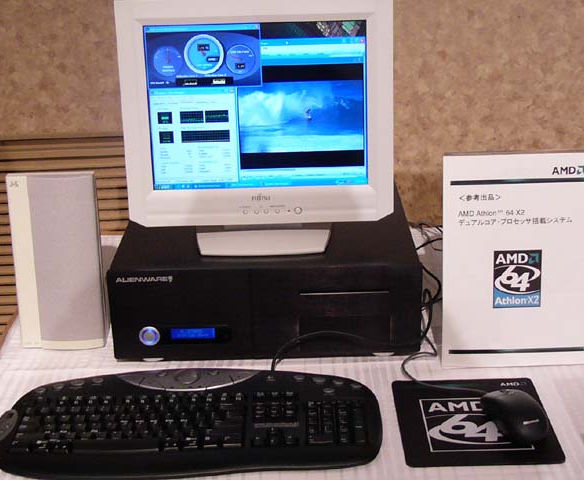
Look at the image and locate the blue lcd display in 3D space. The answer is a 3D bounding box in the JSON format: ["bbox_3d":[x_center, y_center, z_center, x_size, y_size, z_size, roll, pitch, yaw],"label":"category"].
[{"bbox_3d":[-0.141,0.134,1.304,0.063,0.017,0.008,-1,20,1],"label":"blue lcd display"}]

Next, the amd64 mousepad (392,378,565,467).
[{"bbox_3d":[0.229,0.225,1.146,0.186,0.004,0.202,-1,20,2],"label":"amd64 mousepad"}]

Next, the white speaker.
[{"bbox_3d":[-0.351,0.028,1.367,0.129,0.266,0.065,-2,14,0],"label":"white speaker"}]

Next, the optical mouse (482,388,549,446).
[{"bbox_3d":[0.281,0.208,1.133,0.063,0.036,0.116,-8,21,-16],"label":"optical mouse"}]

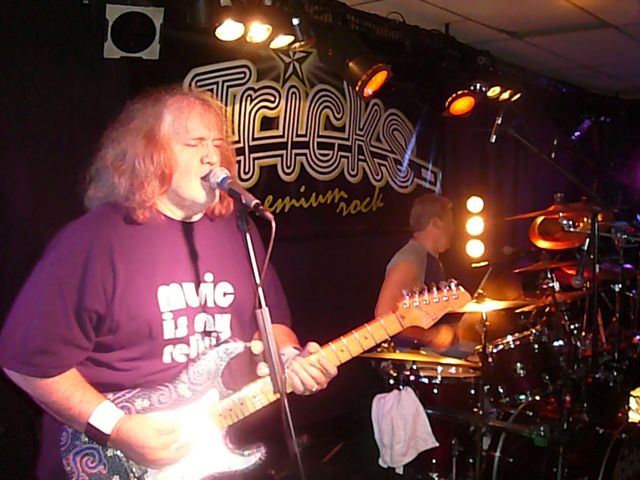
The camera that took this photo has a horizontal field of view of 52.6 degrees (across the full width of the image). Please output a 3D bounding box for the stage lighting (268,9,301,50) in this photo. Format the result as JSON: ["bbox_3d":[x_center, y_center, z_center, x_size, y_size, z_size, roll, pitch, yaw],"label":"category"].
[{"bbox_3d":[-0.166,-0.912,2.830,0.120,0.140,0.120,-35,-14,30],"label":"stage lighting"}]

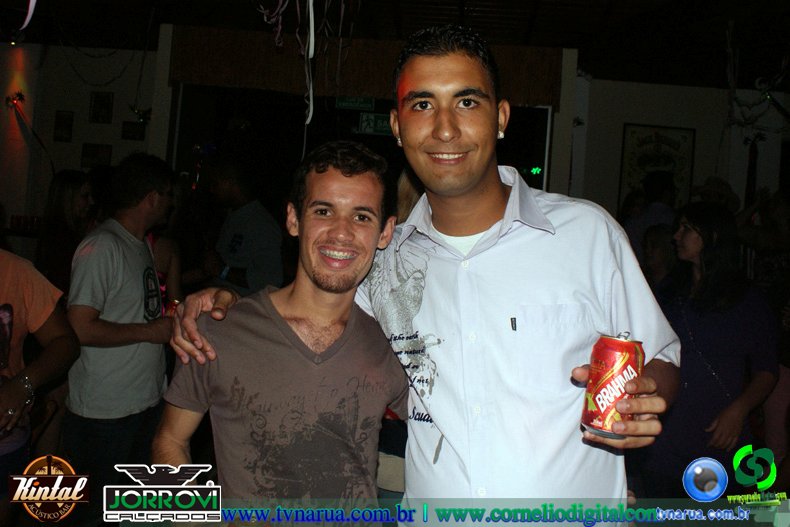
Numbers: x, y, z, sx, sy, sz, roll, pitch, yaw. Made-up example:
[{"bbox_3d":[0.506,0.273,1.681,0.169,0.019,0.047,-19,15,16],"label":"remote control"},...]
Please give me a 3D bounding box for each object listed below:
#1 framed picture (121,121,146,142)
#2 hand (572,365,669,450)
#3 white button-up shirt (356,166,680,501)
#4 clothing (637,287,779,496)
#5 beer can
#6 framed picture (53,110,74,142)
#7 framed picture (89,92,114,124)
[{"bbox_3d":[-1.884,-0.955,4.750,0.166,0.130,0.025,4,-2,4],"label":"framed picture"},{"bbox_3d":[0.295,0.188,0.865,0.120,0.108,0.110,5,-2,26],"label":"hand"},{"bbox_3d":[0.150,0.205,1.070,0.560,0.720,0.330,-2,-2,9],"label":"white button-up shirt"},{"bbox_3d":[1.119,0.443,2.350,0.470,0.700,0.320,5,0,33],"label":"clothing"},{"bbox_3d":[0.286,0.159,0.858,0.066,0.122,0.066,10,-2,11],"label":"beer can"},{"bbox_3d":[-2.386,-0.988,4.750,0.130,0.219,0.025,4,-2,4],"label":"framed picture"},{"bbox_3d":[-2.117,-1.122,4.750,0.161,0.222,0.025,4,-2,4],"label":"framed picture"}]

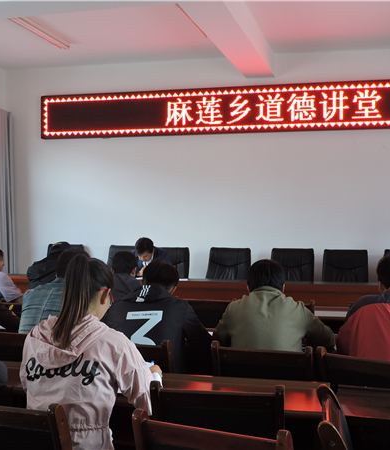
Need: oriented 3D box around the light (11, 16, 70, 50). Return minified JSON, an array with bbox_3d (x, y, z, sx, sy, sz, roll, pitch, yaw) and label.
[{"bbox_3d":[-1.602,-2.018,7.303,0.140,0.070,1.230,0,1,14],"label":"light"}]

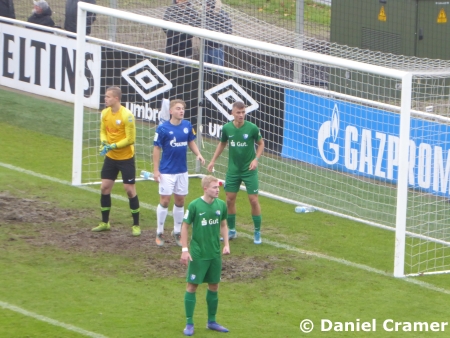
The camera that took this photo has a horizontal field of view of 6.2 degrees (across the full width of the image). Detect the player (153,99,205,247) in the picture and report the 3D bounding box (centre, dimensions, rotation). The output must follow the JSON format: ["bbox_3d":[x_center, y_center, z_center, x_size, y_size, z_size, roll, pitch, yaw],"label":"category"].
[{"bbox_3d":[-0.589,0.033,53.425,0.640,1.861,0.430,-2,10,-27],"label":"player"}]

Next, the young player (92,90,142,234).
[{"bbox_3d":[-1.402,-0.122,54.102,0.640,1.900,0.500,8,11,33],"label":"young player"}]

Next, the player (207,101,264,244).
[{"bbox_3d":[0.138,0.019,53.880,0.720,1.798,0.460,4,9,12],"label":"player"}]

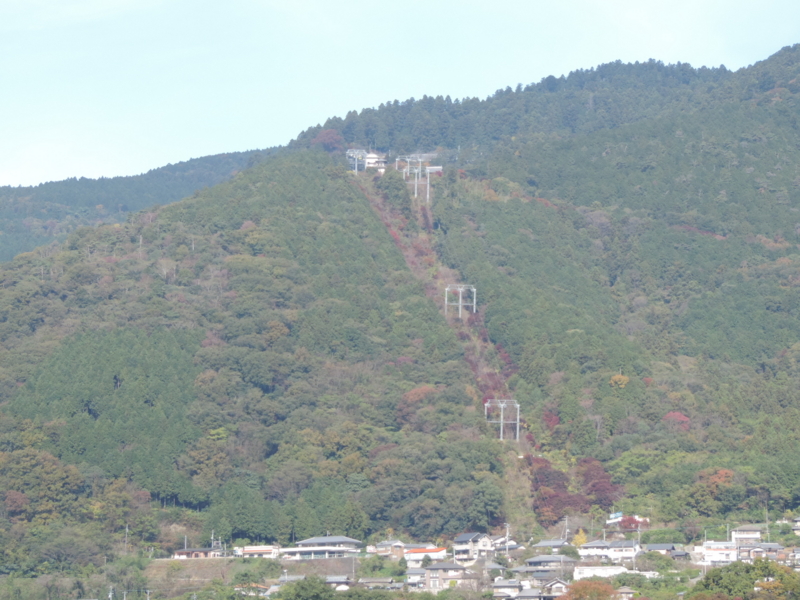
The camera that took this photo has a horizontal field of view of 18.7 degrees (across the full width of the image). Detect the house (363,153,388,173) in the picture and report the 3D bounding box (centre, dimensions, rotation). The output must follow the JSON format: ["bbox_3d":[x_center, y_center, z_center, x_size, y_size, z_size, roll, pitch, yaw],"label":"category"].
[{"bbox_3d":[-16.455,-93.359,1650.000,14.000,11.800,10.500,0,-9,0],"label":"house"}]

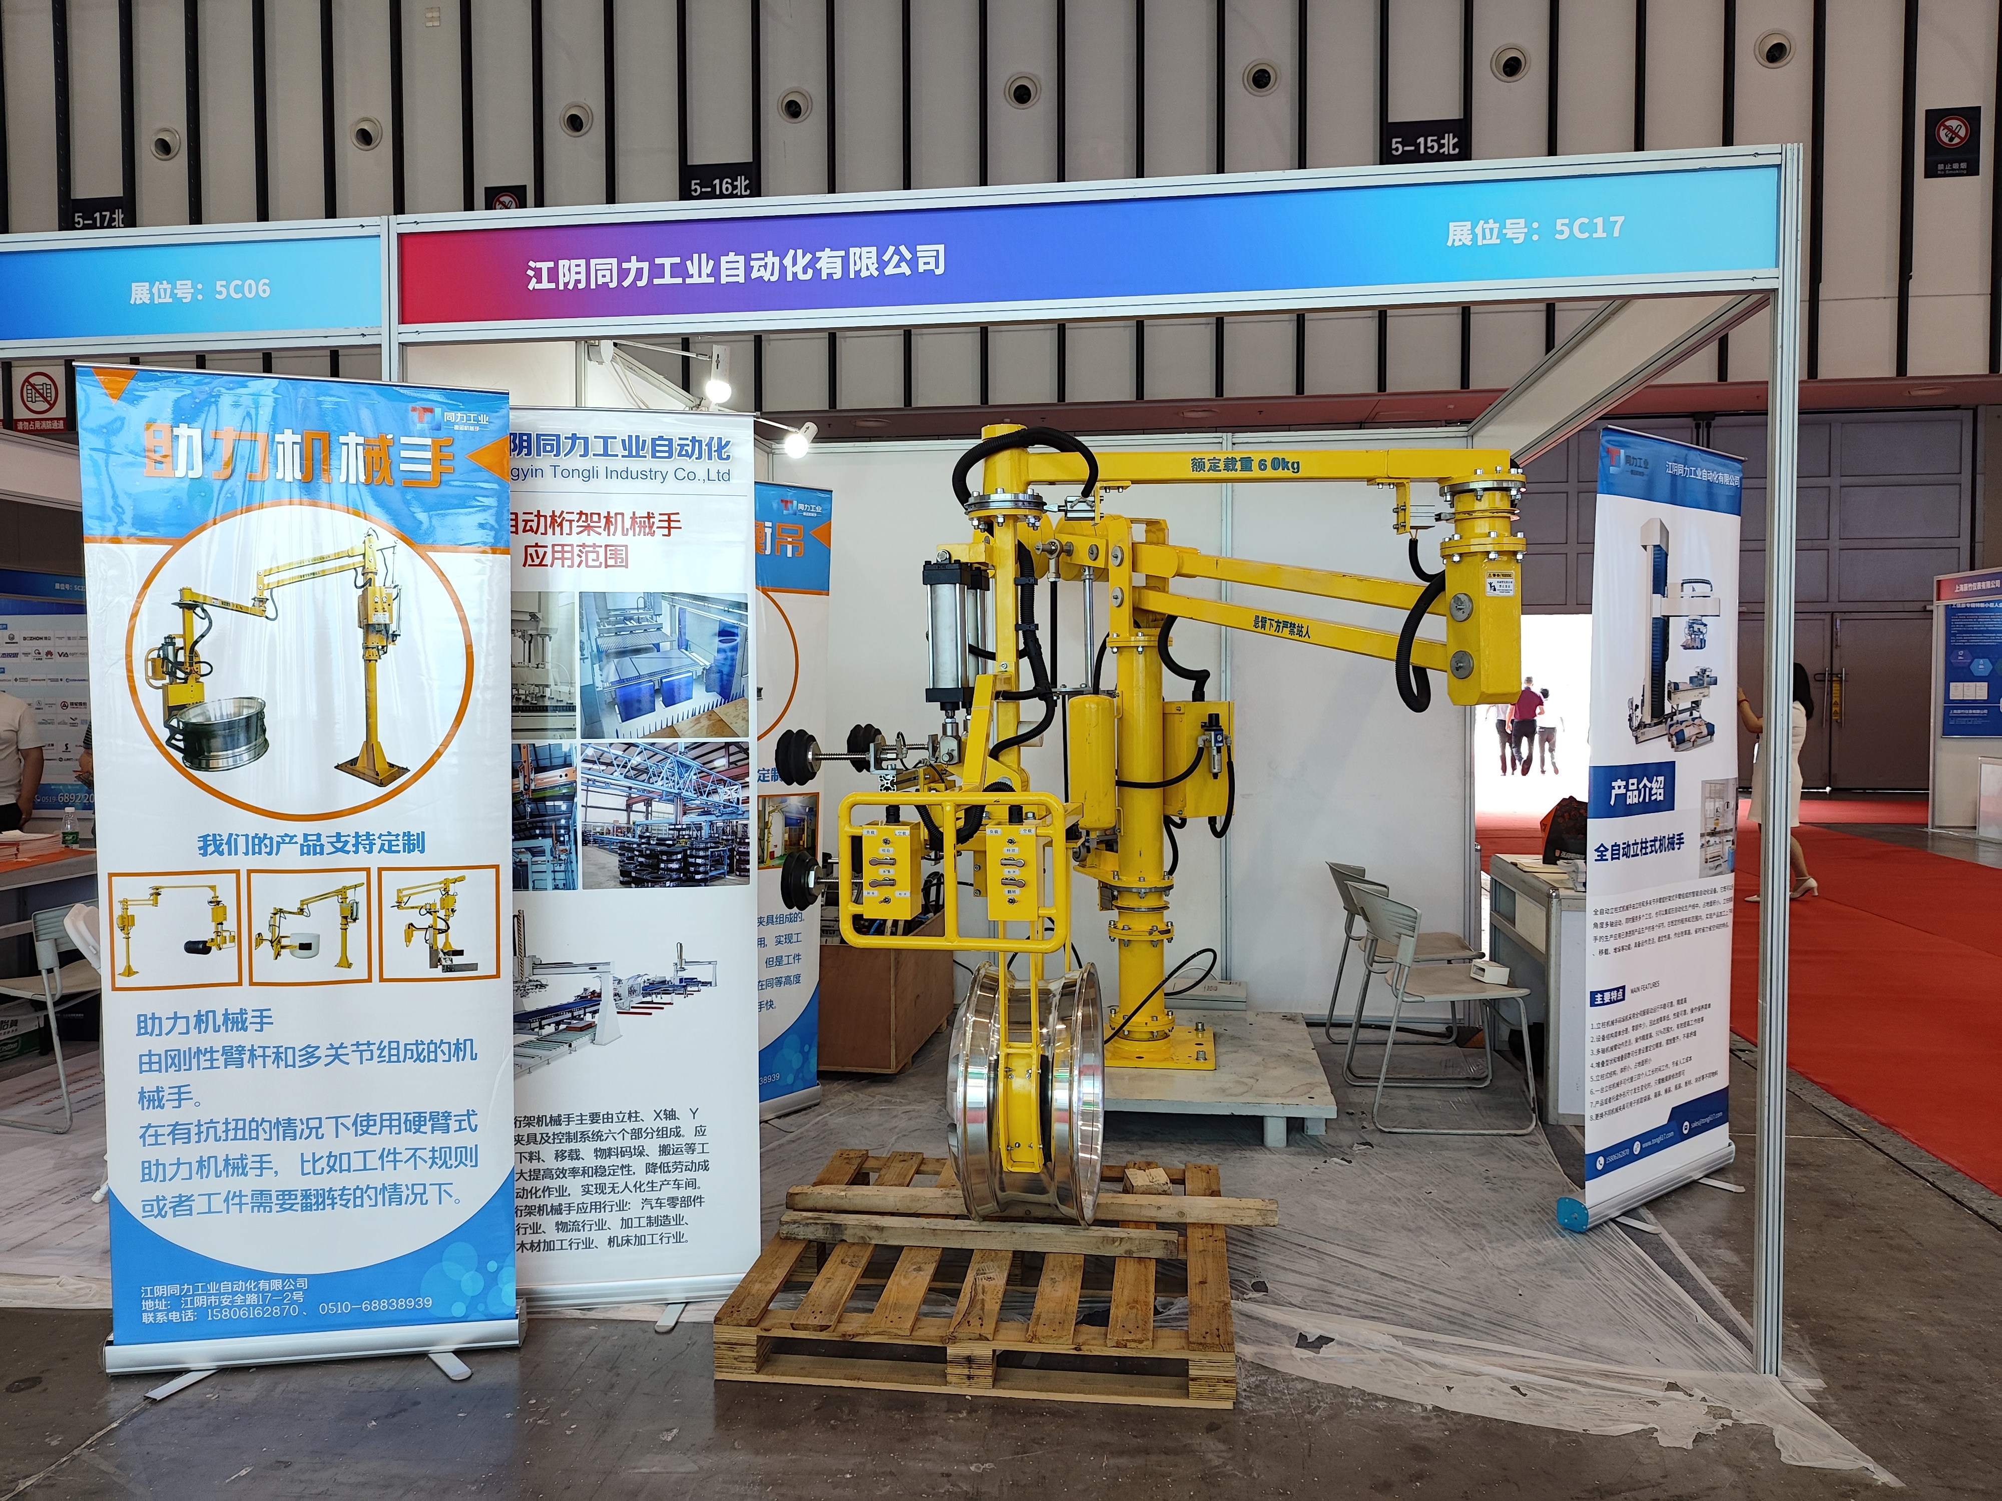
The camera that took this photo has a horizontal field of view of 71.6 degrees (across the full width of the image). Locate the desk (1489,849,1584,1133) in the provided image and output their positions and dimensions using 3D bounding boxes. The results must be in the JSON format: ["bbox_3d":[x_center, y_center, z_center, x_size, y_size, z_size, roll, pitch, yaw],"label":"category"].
[{"bbox_3d":[2.082,0.812,4.916,0.500,0.765,0.970,0,3,7],"label":"desk"}]

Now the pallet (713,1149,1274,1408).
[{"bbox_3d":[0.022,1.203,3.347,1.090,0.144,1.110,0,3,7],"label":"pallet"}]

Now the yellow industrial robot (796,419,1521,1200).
[{"bbox_3d":[0.462,0.133,4.009,1.780,1.950,2.500,0,3,7],"label":"yellow industrial robot"}]

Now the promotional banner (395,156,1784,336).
[{"bbox_3d":[0.098,-1.062,2.953,2.940,0.250,0.050,0,3,7],"label":"promotional banner"}]

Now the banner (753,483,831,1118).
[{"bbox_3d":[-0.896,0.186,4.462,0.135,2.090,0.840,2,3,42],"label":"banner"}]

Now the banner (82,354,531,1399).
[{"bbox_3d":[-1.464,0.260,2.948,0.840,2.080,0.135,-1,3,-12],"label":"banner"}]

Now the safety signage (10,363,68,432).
[{"bbox_3d":[-13.575,-4.976,19.604,0.830,0.978,0.030,0,3,7],"label":"safety signage"}]

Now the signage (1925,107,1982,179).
[{"bbox_3d":[11.257,-7.183,16.413,0.610,0.803,0.030,0,3,7],"label":"signage"}]

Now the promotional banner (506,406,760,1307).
[{"bbox_3d":[-0.970,0.258,3.166,0.840,2.060,0.135,-1,3,-10],"label":"promotional banner"}]

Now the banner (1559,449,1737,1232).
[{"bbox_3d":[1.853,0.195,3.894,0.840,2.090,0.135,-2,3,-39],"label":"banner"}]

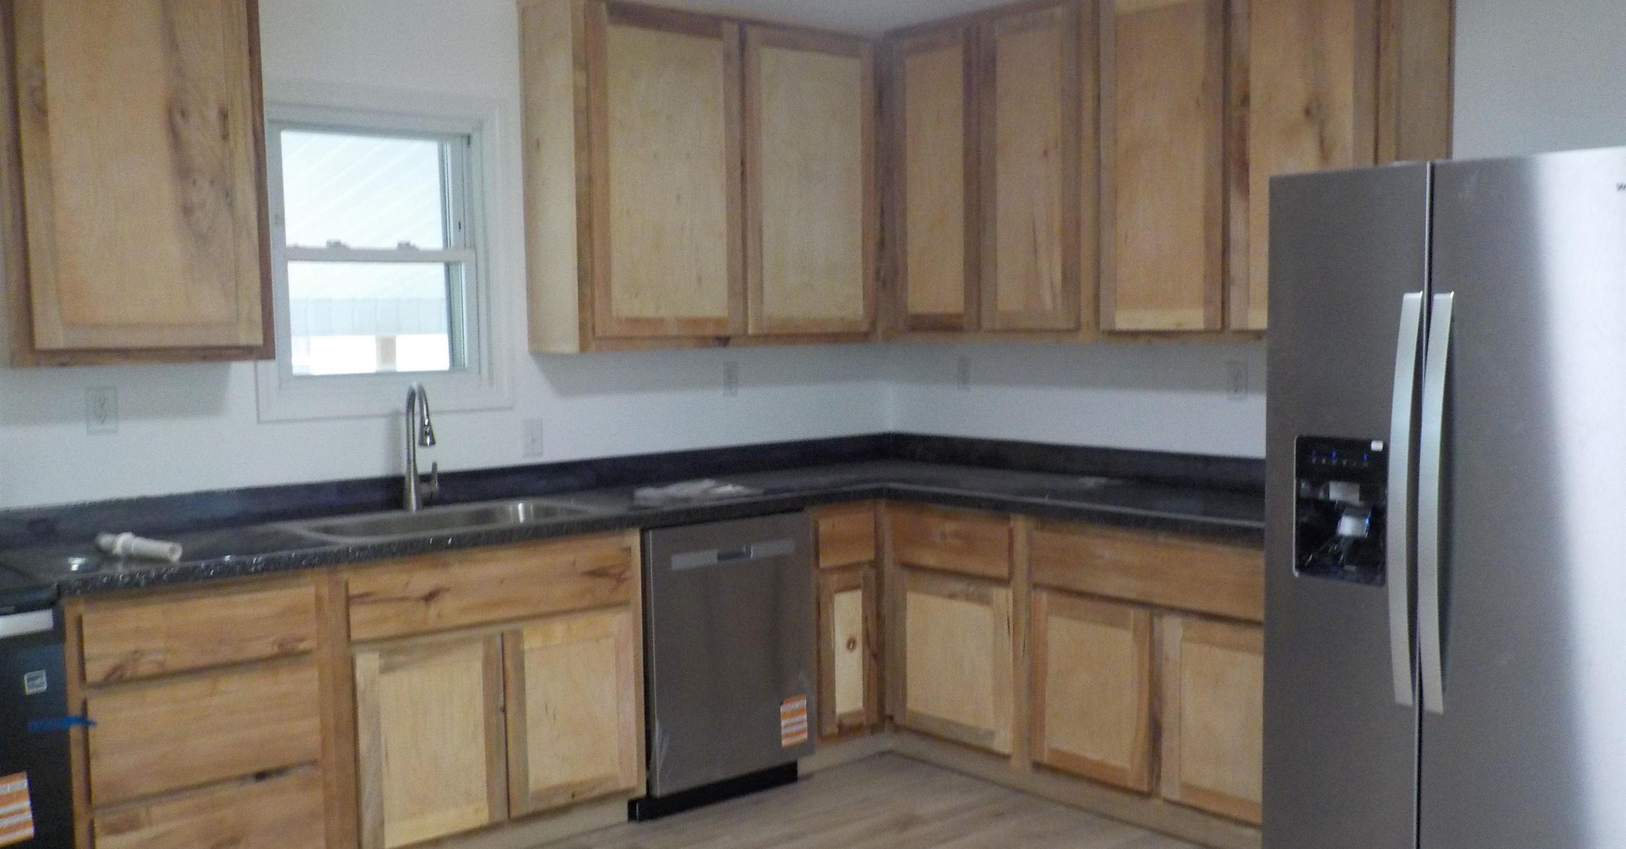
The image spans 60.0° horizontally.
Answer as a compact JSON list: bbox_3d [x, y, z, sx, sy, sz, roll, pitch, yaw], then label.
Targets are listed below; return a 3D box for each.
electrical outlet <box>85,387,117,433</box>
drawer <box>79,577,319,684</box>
[{"bbox_3d":[-1.834,-0.038,3.638,0.071,0.118,0.012,-4,5,-41],"label":"electrical outlet"},{"bbox_3d":[-1.556,0.460,3.418,0.514,0.177,0.500,-4,5,-41],"label":"drawer"}]

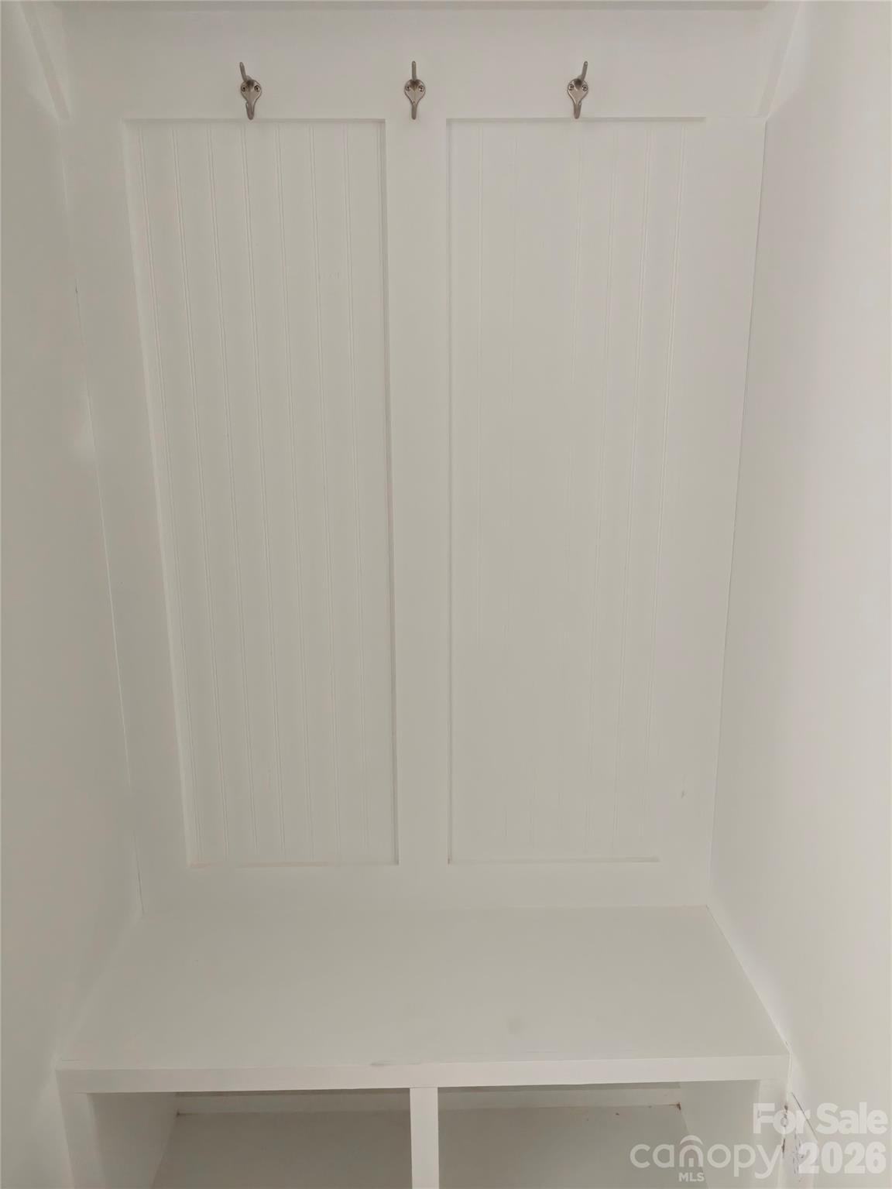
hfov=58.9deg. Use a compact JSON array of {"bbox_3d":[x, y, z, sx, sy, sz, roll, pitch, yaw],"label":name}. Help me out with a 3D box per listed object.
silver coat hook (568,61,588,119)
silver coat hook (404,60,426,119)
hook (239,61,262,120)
[{"bbox_3d":[0.187,-0.696,1.097,0.030,0.063,0.058,-1,13,-1],"label":"silver coat hook"},{"bbox_3d":[-0.043,-0.694,1.093,0.030,0.063,0.058,-1,13,-1],"label":"silver coat hook"},{"bbox_3d":[-0.273,-0.691,1.090,0.030,0.063,0.058,-1,13,-1],"label":"hook"}]

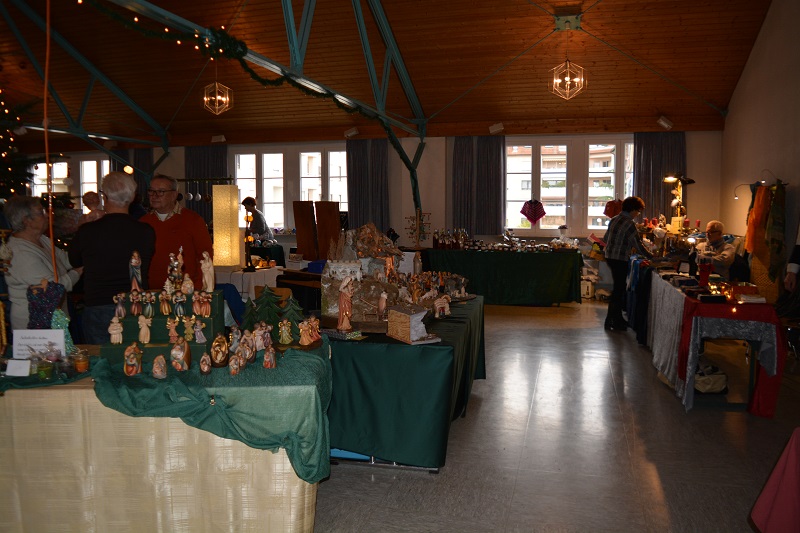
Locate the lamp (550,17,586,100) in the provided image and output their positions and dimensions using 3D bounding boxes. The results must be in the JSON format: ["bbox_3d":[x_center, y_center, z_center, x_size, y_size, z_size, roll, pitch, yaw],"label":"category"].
[{"bbox_3d":[2.130,-2.620,7.564,0.452,1.028,0.452,1,7,15],"label":"lamp"}]

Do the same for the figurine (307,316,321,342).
[{"bbox_3d":[-0.459,0.334,3.180,0.069,0.133,0.065,-1,5,-6],"label":"figurine"}]

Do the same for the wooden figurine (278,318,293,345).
[{"bbox_3d":[-0.615,0.350,3.223,0.062,0.119,0.045,-1,6,-6],"label":"wooden figurine"}]

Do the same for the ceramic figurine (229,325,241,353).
[{"bbox_3d":[-0.859,0.372,3.106,0.053,0.124,0.045,0,6,6],"label":"ceramic figurine"}]

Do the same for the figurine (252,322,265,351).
[{"bbox_3d":[-0.712,0.354,3.030,0.061,0.136,0.060,-1,5,-6],"label":"figurine"}]

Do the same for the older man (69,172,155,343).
[{"bbox_3d":[-1.678,0.289,3.578,0.500,1.683,0.340,-2,6,-17],"label":"older man"}]

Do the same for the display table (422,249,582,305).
[{"bbox_3d":[1.501,0.128,8.815,2.210,0.770,0.740,1,7,15],"label":"display table"}]

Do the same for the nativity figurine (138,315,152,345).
[{"bbox_3d":[-1.239,0.307,2.920,0.062,0.141,0.055,2,7,20],"label":"nativity figurine"}]

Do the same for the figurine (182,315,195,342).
[{"bbox_3d":[-1.020,0.296,2.889,0.052,0.116,0.042,-1,6,-6],"label":"figurine"}]

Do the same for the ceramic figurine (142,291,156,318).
[{"bbox_3d":[-1.221,0.182,2.918,0.053,0.123,0.043,-1,6,-9],"label":"ceramic figurine"}]

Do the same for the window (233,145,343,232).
[{"bbox_3d":[-2.062,-1.450,11.061,2.449,1.607,0.120,1,6,16],"label":"window"}]

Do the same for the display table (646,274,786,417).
[{"bbox_3d":[2.535,0.537,5.065,0.660,0.790,1.880,1,7,15],"label":"display table"}]

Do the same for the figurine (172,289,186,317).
[{"bbox_3d":[-1.110,0.189,3.020,0.066,0.135,0.055,0,7,0],"label":"figurine"}]

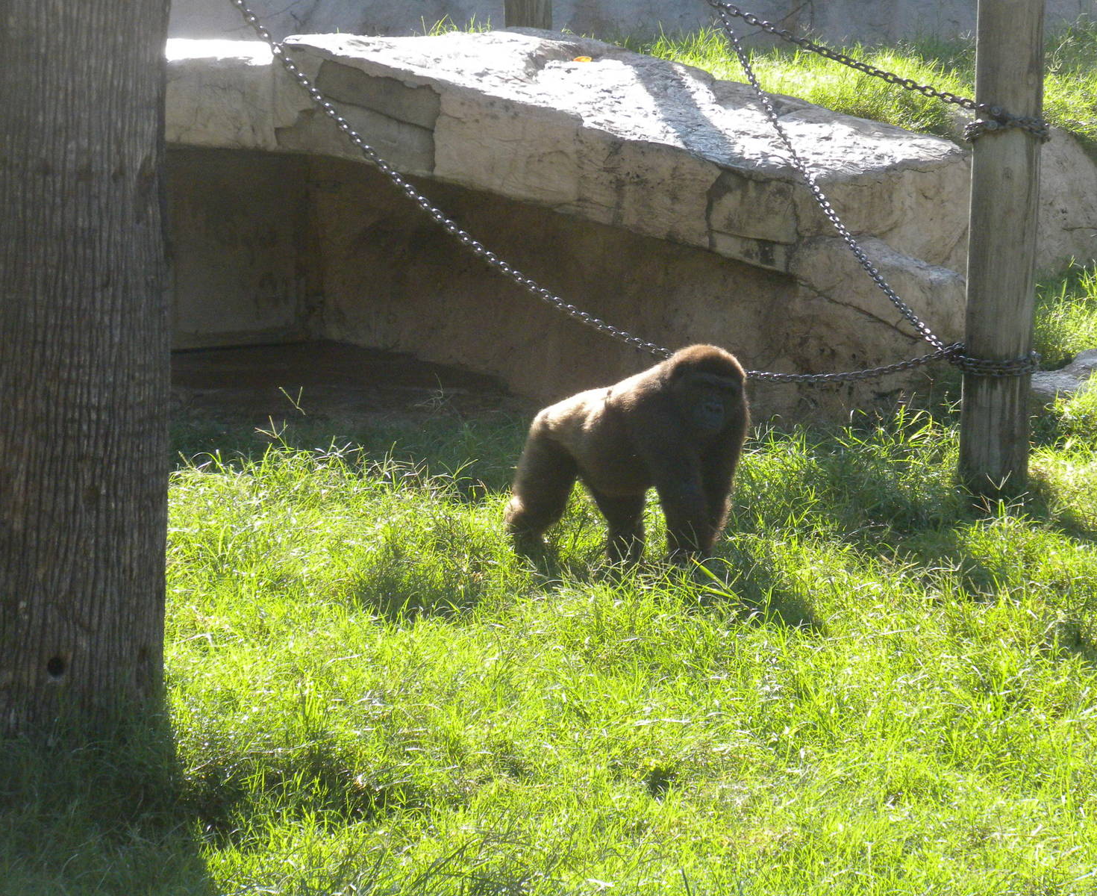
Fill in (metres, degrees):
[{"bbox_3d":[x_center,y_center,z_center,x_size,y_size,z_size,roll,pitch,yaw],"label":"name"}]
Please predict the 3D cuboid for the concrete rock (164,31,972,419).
[{"bbox_3d":[0.030,-1.360,23.800,4.700,2.000,2.800,1,10,0],"label":"concrete rock"}]

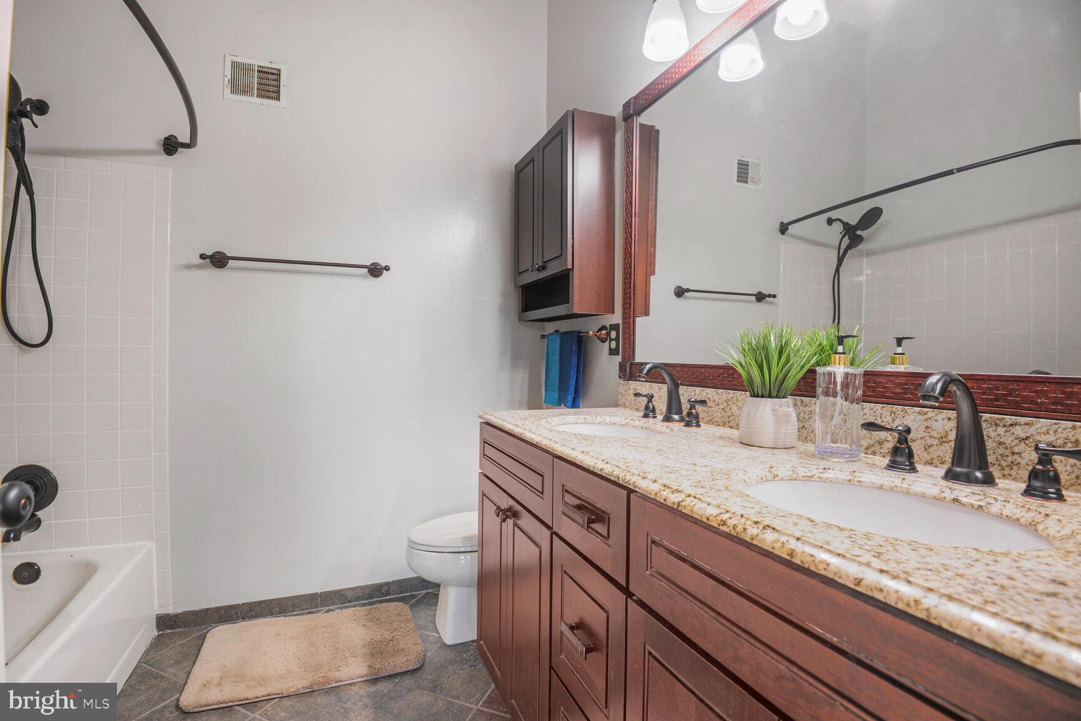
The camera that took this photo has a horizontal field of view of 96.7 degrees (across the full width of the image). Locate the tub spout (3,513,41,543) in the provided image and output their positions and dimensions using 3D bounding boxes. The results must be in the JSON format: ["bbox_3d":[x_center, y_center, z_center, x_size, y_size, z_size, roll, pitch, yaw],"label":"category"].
[{"bbox_3d":[-1.837,0.592,1.688,0.074,0.075,0.148,0,0,-23],"label":"tub spout"}]

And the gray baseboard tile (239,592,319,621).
[{"bbox_3d":[-1.112,1.052,2.033,0.305,0.074,0.012,0,0,-20],"label":"gray baseboard tile"}]

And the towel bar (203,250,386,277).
[{"bbox_3d":[-1.004,-0.403,2.009,0.720,0.070,0.078,0,0,-23],"label":"towel bar"}]

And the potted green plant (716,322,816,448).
[{"bbox_3d":[0.494,0.046,1.051,0.190,0.262,0.200,0,0,-23],"label":"potted green plant"}]

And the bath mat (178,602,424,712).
[{"bbox_3d":[-0.859,1.075,1.806,0.780,0.028,0.485,0,0,-23],"label":"bath mat"}]

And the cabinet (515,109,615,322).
[{"bbox_3d":[0.082,-0.556,2.063,0.200,0.757,0.578,0,0,-23],"label":"cabinet"}]

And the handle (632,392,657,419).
[{"bbox_3d":[0.319,0.134,1.472,0.045,0.077,0.088,0,1,-36],"label":"handle"}]

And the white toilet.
[{"bbox_3d":[-0.176,0.721,1.959,0.720,0.740,0.430,0,0,-23],"label":"white toilet"}]

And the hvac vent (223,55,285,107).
[{"bbox_3d":[-1.180,-1.157,1.988,0.236,0.186,0.016,0,0,-23],"label":"hvac vent"}]

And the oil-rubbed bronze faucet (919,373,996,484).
[{"bbox_3d":[0.591,0.097,0.689,0.172,0.164,0.068,0,0,-23],"label":"oil-rubbed bronze faucet"}]

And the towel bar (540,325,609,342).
[{"bbox_3d":[0.131,-0.107,2.091,0.080,0.068,0.550,0,0,-23],"label":"towel bar"}]

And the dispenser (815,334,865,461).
[{"bbox_3d":[0.549,0.065,0.882,0.078,0.228,0.078,0,0,-23],"label":"dispenser"}]

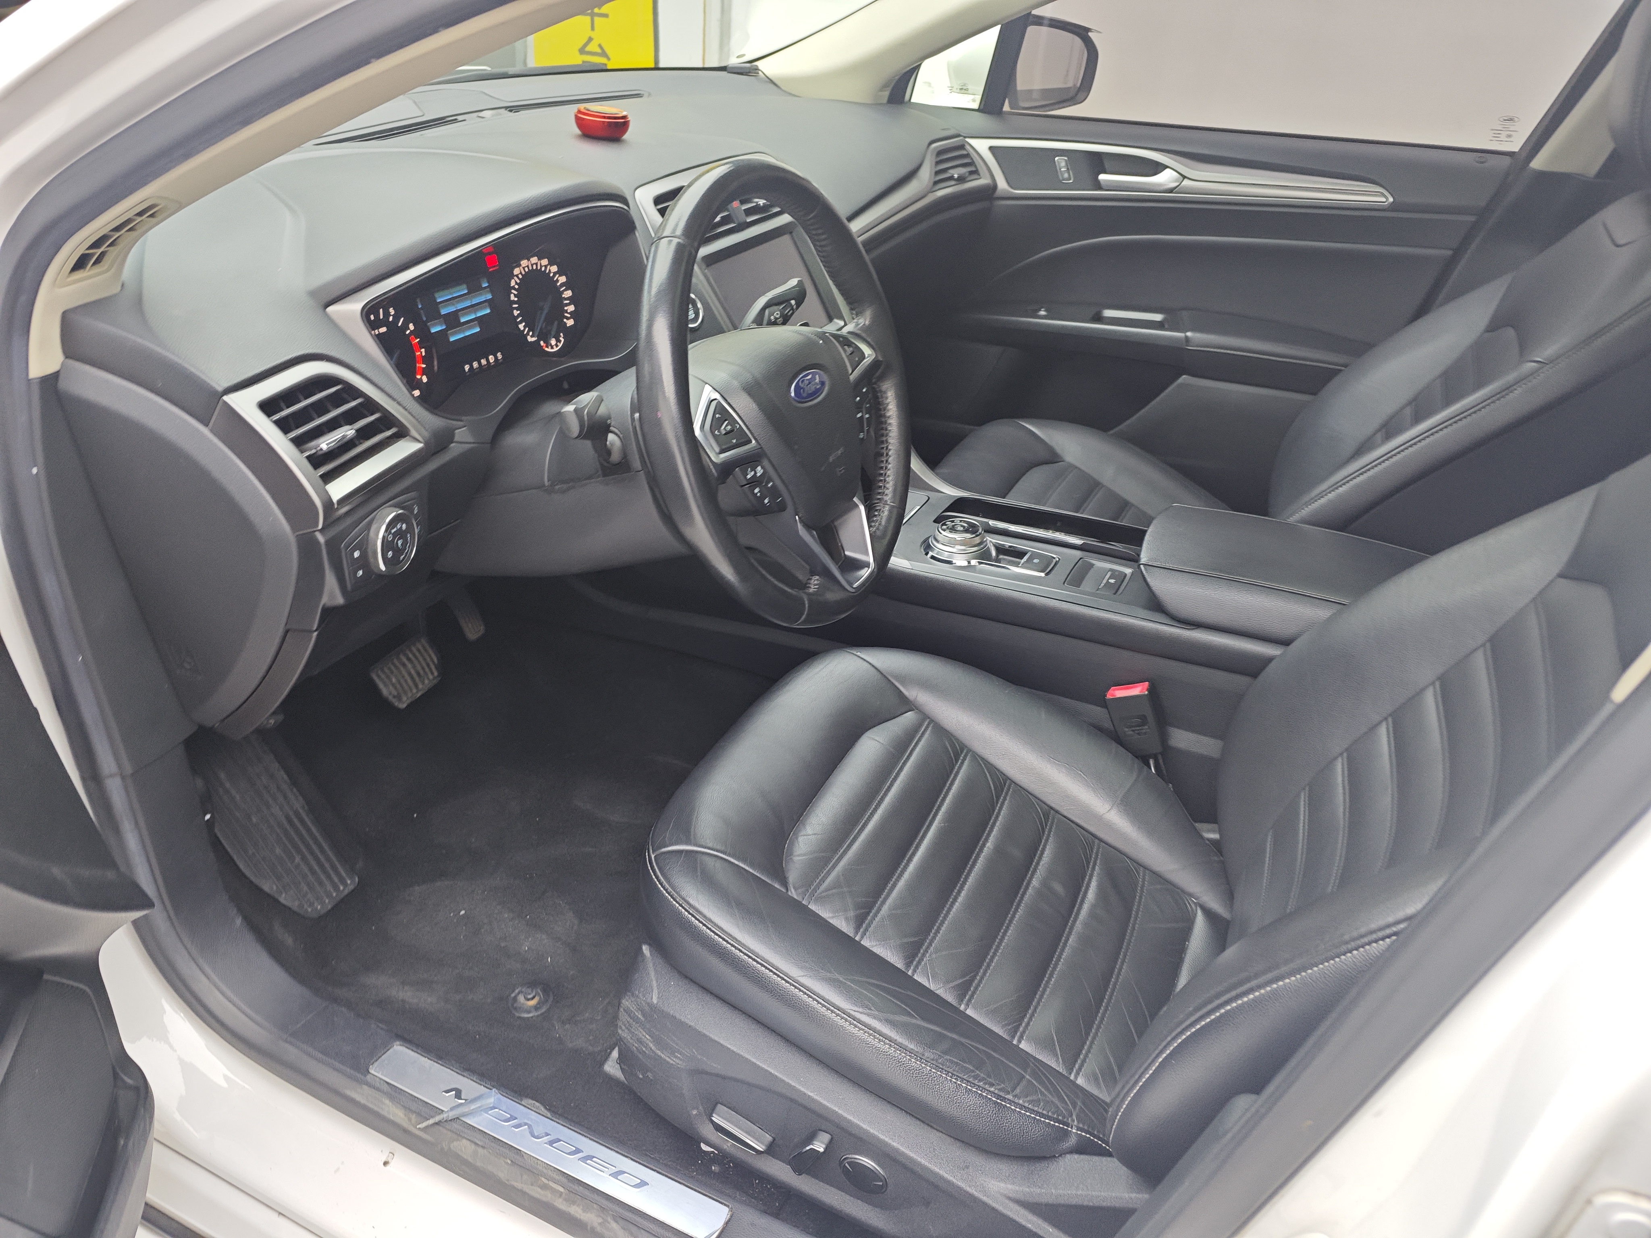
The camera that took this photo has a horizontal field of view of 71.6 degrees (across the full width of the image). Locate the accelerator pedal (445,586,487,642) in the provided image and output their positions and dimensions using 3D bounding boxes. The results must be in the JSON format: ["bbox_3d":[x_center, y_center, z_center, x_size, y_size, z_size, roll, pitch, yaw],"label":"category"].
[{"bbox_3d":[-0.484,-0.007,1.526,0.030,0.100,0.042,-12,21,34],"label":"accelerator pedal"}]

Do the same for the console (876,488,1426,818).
[{"bbox_3d":[0.355,0.019,1.313,0.670,0.300,0.250,14,33,22],"label":"console"}]

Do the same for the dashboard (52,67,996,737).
[{"bbox_3d":[-0.248,-0.392,1.414,0.580,0.440,1.430,14,33,22],"label":"dashboard"}]

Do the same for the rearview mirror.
[{"bbox_3d":[0.374,-0.954,1.977,0.200,0.150,0.115,-26,39,-37],"label":"rearview mirror"}]

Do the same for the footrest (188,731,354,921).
[{"bbox_3d":[-0.627,0.223,1.278,0.042,0.235,0.098,-19,17,36],"label":"footrest"}]

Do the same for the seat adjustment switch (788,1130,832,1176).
[{"bbox_3d":[-0.013,0.423,0.906,0.021,0.038,0.021,14,33,22],"label":"seat adjustment switch"}]

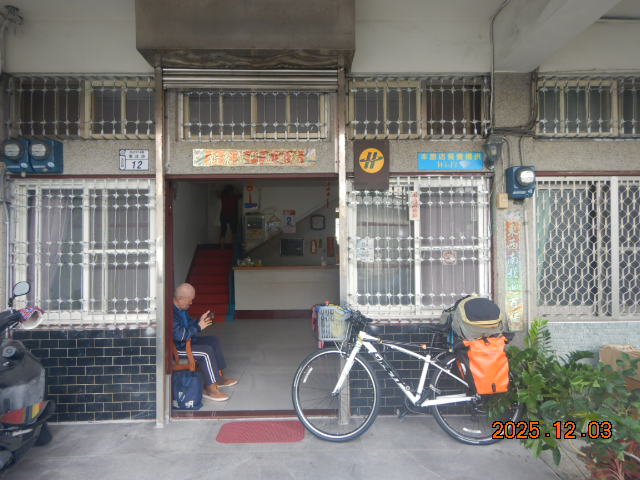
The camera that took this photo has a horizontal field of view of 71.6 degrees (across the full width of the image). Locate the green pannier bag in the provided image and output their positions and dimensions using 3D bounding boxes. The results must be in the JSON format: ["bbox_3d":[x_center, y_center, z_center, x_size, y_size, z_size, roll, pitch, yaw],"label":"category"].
[{"bbox_3d":[1.110,0.550,3.130,0.330,0.300,0.380,-1,-1,3],"label":"green pannier bag"}]

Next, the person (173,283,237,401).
[{"bbox_3d":[-1.130,0.933,4.190,0.680,1.050,0.520,0,-1,-2],"label":"person"}]

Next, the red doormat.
[{"bbox_3d":[-0.449,1.498,3.489,0.668,0.012,0.421,-1,-1,-2],"label":"red doormat"}]

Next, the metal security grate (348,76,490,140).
[{"bbox_3d":[0.845,-1.120,3.781,1.194,0.513,0.100,-1,-1,-2],"label":"metal security grate"}]

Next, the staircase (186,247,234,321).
[{"bbox_3d":[-2.240,0.814,9.050,0.880,1.400,2.100,0,-1,-2],"label":"staircase"}]

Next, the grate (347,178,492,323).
[{"bbox_3d":[0.838,0.075,3.768,1.190,1.220,0.100,-1,-1,-2],"label":"grate"}]

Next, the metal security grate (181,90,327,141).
[{"bbox_3d":[-0.539,-1.028,3.672,1.203,0.419,0.070,0,-1,-2],"label":"metal security grate"}]

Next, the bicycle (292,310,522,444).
[{"bbox_3d":[0.630,0.972,3.210,1.690,1.000,0.560,0,-1,3],"label":"bicycle"}]

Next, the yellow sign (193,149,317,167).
[{"bbox_3d":[-0.539,-0.683,3.698,1.021,0.147,0.012,0,-1,-2],"label":"yellow sign"}]

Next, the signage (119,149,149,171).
[{"bbox_3d":[-1.528,-0.657,3.654,0.238,0.177,0.015,0,-1,-2],"label":"signage"}]

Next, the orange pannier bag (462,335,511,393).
[{"bbox_3d":[1.148,0.865,3.075,0.300,0.380,0.170,-1,-1,3],"label":"orange pannier bag"}]

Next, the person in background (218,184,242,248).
[{"bbox_3d":[-2.138,-0.549,10.600,0.573,1.553,0.330,-1,-1,-2],"label":"person in background"}]

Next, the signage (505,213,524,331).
[{"bbox_3d":[1.642,0.266,3.751,0.159,1.014,0.012,0,-1,-2],"label":"signage"}]

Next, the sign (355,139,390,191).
[{"bbox_3d":[0.428,-0.608,3.630,0.292,0.412,0.020,0,-1,-2],"label":"sign"}]

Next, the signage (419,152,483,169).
[{"bbox_3d":[1.131,-0.678,3.828,0.565,0.150,0.015,-1,-1,-2],"label":"signage"}]

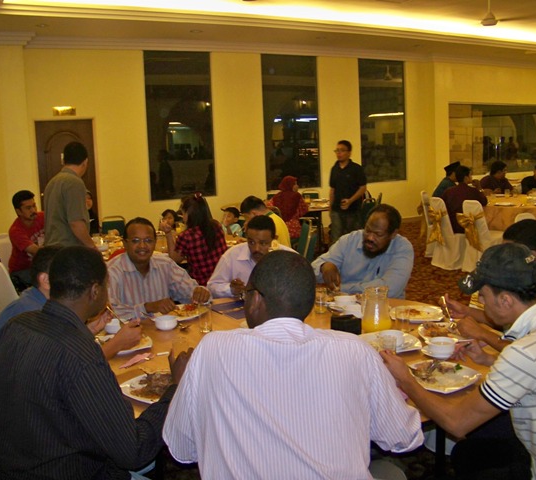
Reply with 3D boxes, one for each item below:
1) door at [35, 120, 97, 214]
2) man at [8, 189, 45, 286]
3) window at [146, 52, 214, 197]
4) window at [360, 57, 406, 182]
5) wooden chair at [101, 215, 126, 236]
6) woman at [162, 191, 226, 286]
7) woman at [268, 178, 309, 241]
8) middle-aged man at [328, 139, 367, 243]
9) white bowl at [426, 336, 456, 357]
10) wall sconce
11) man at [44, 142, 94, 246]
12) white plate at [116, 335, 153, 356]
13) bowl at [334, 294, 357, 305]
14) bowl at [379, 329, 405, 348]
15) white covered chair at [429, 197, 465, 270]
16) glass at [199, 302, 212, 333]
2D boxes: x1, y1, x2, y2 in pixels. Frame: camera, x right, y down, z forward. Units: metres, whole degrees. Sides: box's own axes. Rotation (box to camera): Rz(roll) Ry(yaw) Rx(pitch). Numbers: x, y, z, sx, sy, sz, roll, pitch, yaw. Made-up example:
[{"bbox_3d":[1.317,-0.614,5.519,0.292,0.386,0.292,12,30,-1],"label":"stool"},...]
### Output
[{"bbox_3d":[-2.985,-0.715,9.202,0.900,2.140,0.070,-7,9,-28],"label":"door"},{"bbox_3d":[-1.890,0.208,5.343,0.750,1.300,0.520,2,9,30],"label":"man"},{"bbox_3d":[-1.442,-1.898,10.171,1.155,2.410,0.120,-7,9,-27],"label":"window"},{"bbox_3d":[2.247,-2.312,11.873,1.150,2.380,0.100,-7,9,-28],"label":"window"},{"bbox_3d":[-1.908,0.094,7.757,0.410,0.850,0.490,-6,9,-25],"label":"wooden chair"},{"bbox_3d":[-0.582,0.260,4.819,0.500,1.240,0.680,-7,9,-30],"label":"woman"},{"bbox_3d":[0.392,-0.159,7.667,0.480,1.280,0.720,4,10,36],"label":"woman"},{"bbox_3d":[0.956,-0.367,7.267,0.490,1.660,0.320,1,9,25],"label":"middle-aged man"},{"bbox_3d":[0.646,0.400,2.260,0.100,0.052,0.100,-2,8,0],"label":"white bowl"},{"bbox_3d":[-3.067,-1.943,9.237,0.334,0.134,0.100,-7,9,-27],"label":"wall sconce"},{"bbox_3d":[-1.617,0.063,5.049,0.470,1.750,0.340,4,10,36],"label":"man"},{"bbox_3d":[-0.600,0.438,2.570,0.250,0.022,0.250,-7,9,-27],"label":"white plate"},{"bbox_3d":[0.406,0.335,3.166,0.113,0.052,0.113,-2,8,0],"label":"bowl"},{"bbox_3d":[0.484,0.394,2.370,0.100,0.052,0.100,-2,8,0],"label":"bowl"},{"bbox_3d":[2.434,-0.123,7.782,0.550,0.910,0.450,-4,8,-10],"label":"white covered chair"},{"bbox_3d":[-0.283,0.353,2.760,0.060,0.123,0.060,-2,8,0],"label":"glass"}]

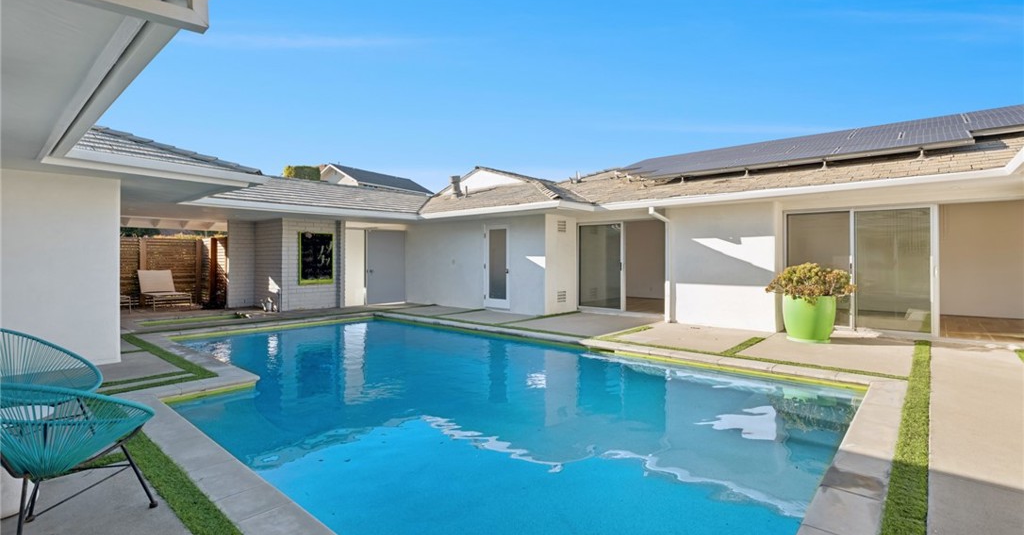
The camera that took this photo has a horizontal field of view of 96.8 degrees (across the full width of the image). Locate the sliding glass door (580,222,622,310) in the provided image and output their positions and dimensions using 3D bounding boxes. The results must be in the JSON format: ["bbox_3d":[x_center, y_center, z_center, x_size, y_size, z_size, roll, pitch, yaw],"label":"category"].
[{"bbox_3d":[2.048,-0.040,10.534,1.209,1.981,0.100,1,1,40],"label":"sliding glass door"}]

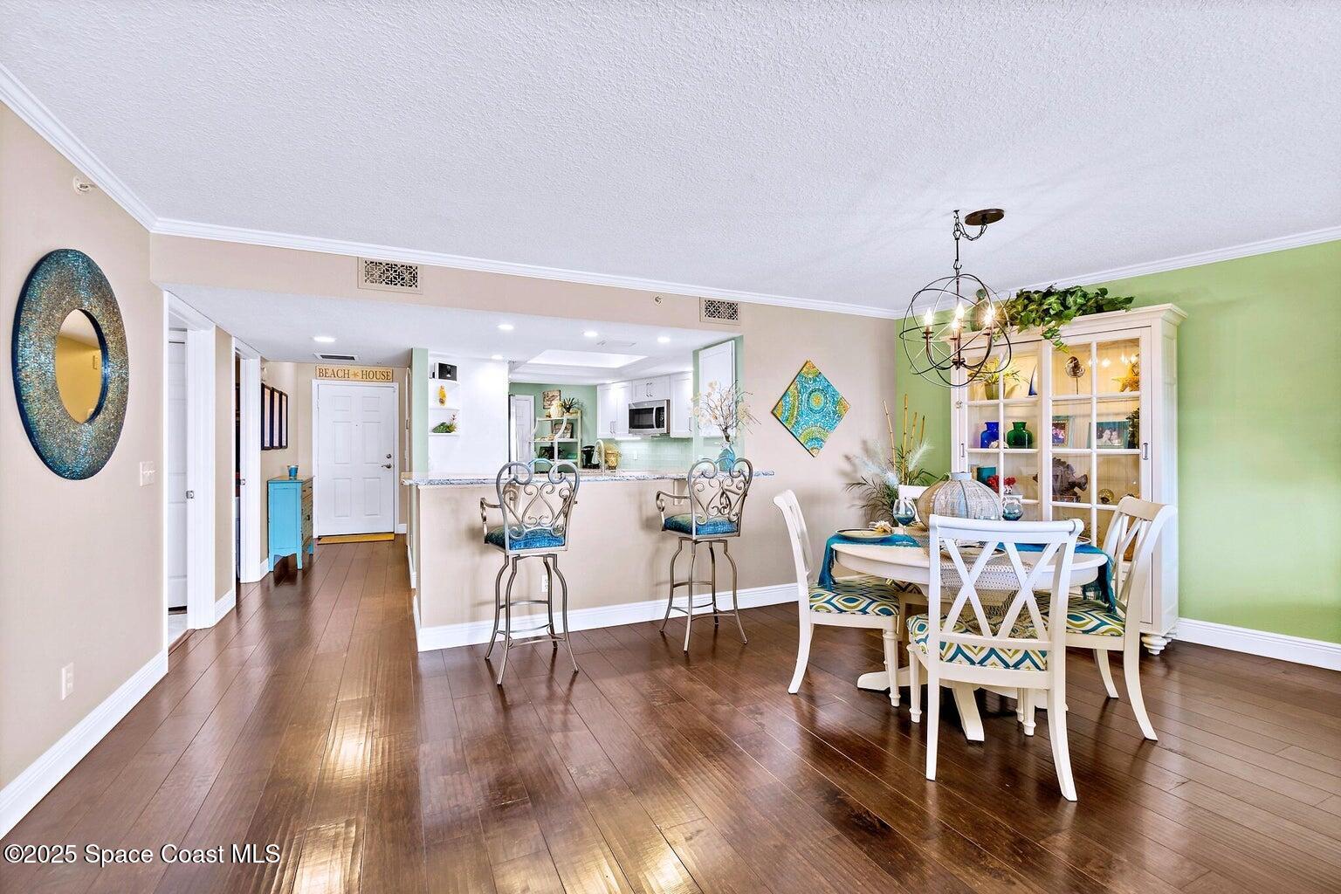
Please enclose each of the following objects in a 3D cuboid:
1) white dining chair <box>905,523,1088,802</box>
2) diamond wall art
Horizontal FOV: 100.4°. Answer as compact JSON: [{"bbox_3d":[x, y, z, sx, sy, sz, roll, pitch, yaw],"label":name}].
[{"bbox_3d":[1.249,0.750,2.224,0.500,0.980,0.560,0,0,16],"label":"white dining chair"},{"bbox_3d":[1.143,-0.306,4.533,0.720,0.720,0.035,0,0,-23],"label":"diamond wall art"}]

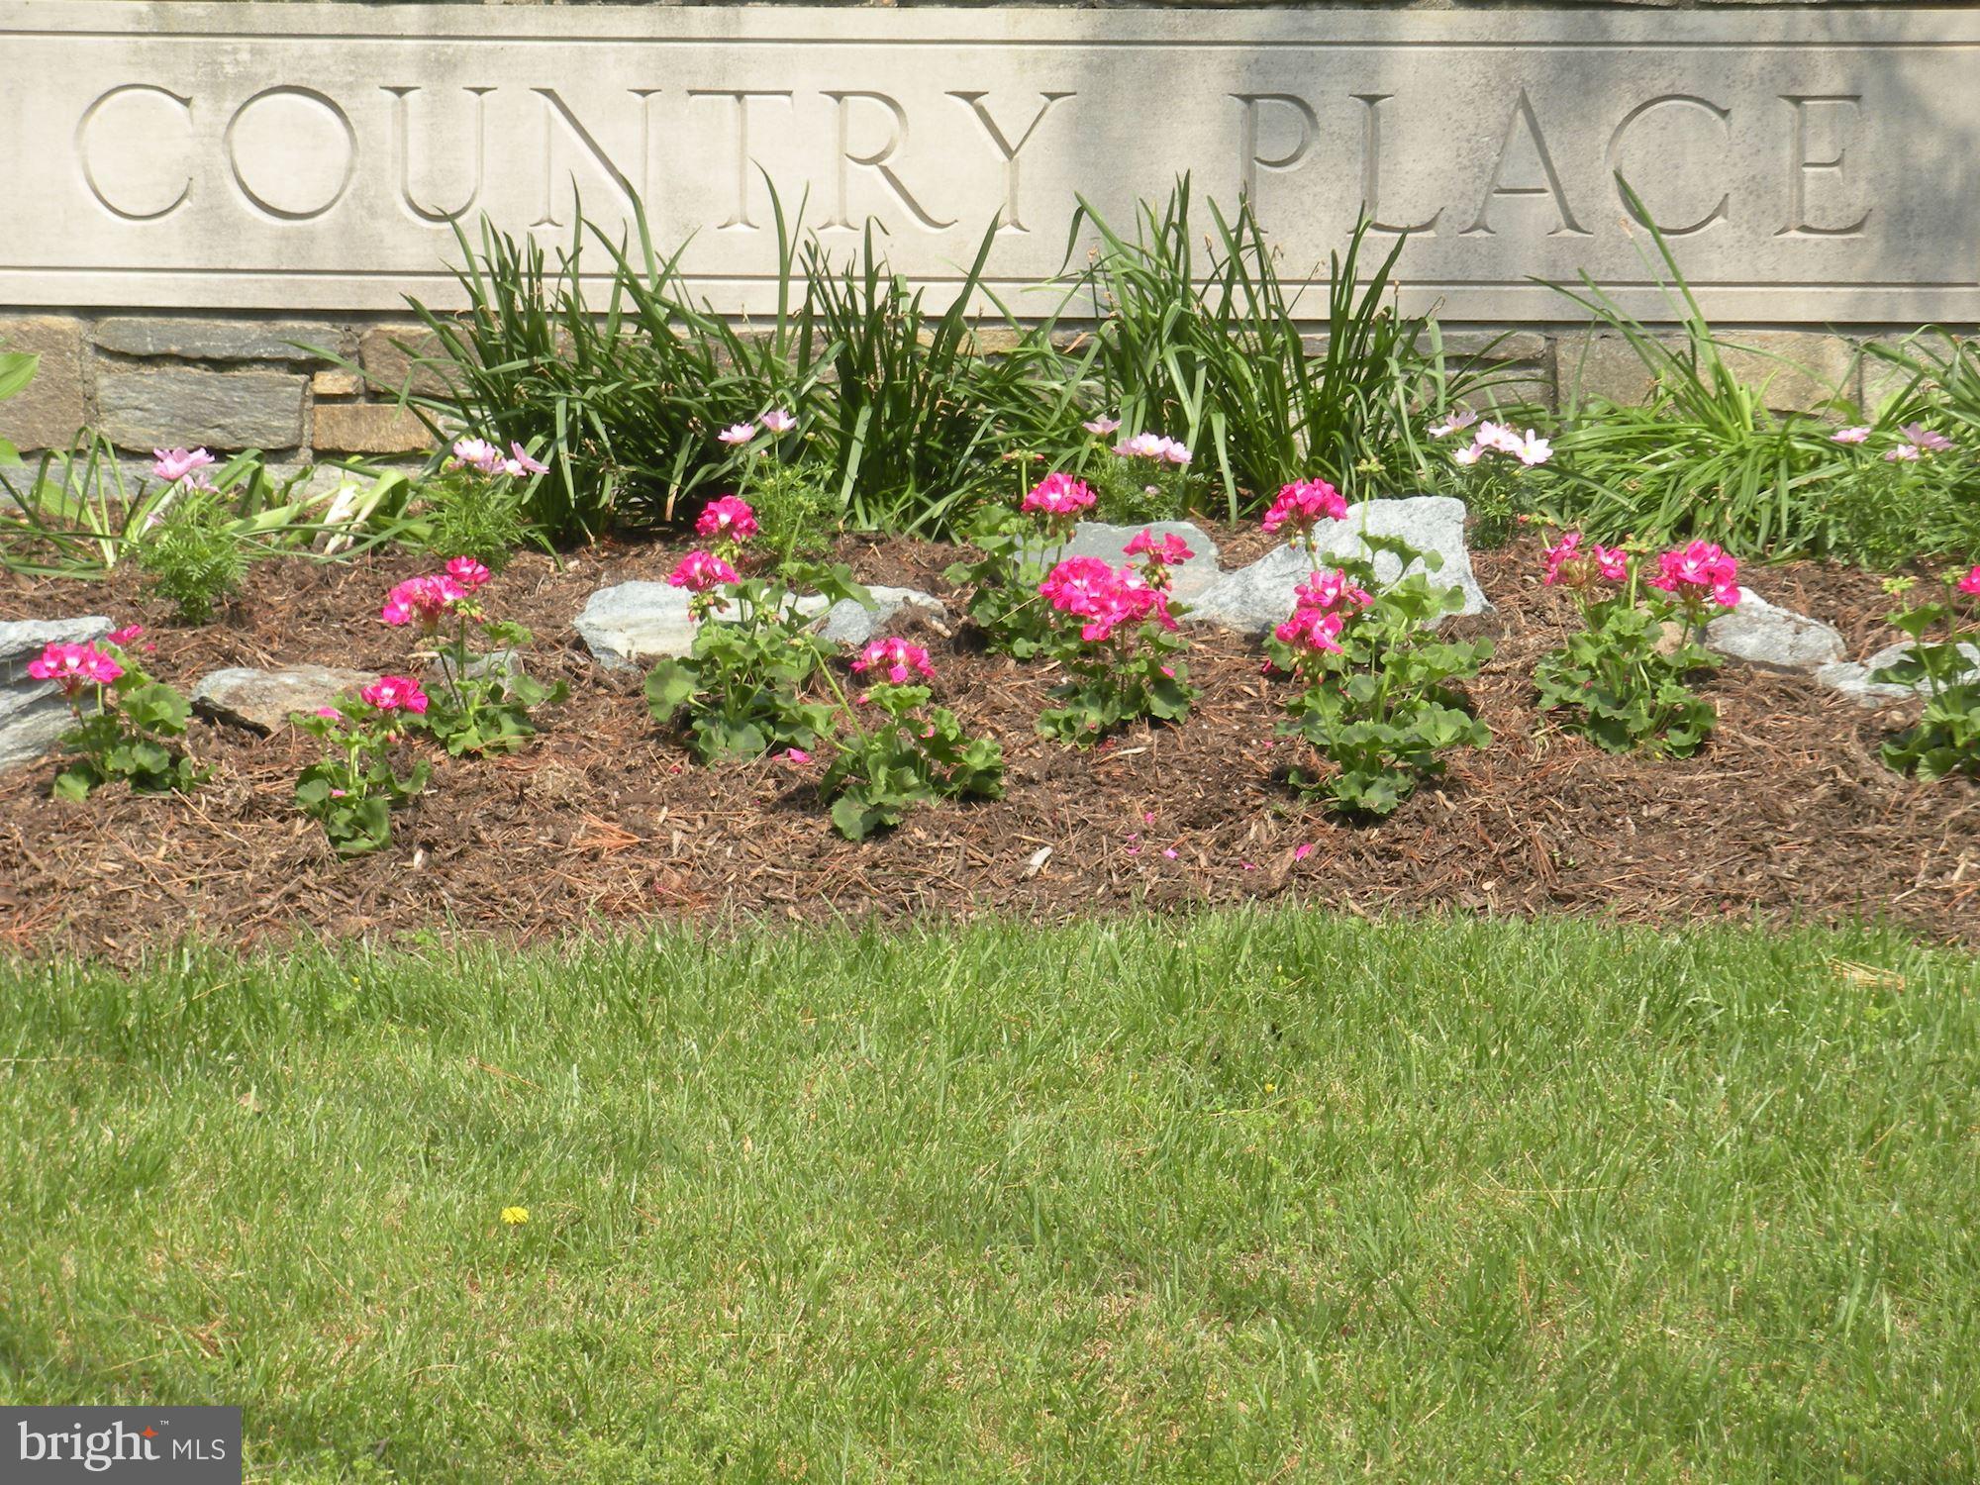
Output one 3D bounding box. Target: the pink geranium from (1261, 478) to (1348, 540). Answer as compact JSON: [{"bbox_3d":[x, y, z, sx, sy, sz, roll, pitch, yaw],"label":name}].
[{"bbox_3d":[0.402,-0.298,8.550,0.110,0.072,0.100,0,7,0],"label":"pink geranium"}]

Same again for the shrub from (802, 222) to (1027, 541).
[{"bbox_3d":[-0.098,-0.495,9.100,0.315,0.400,0.300,0,7,0],"label":"shrub"}]

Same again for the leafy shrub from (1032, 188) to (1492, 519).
[{"bbox_3d":[0.369,-0.529,9.100,0.620,0.420,0.430,0,7,0],"label":"leafy shrub"}]

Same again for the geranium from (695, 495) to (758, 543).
[{"bbox_3d":[-0.338,-0.287,8.600,0.082,0.056,0.080,0,7,0],"label":"geranium"}]

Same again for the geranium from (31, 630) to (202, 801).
[{"bbox_3d":[-1.103,-0.034,8.450,0.215,0.195,0.200,0,7,0],"label":"geranium"}]

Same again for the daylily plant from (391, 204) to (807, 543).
[{"bbox_3d":[-0.532,-0.503,9.100,0.560,0.430,0.420,0,7,0],"label":"daylily plant"}]

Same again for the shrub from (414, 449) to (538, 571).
[{"bbox_3d":[-0.686,-0.313,8.950,0.165,0.150,0.150,0,7,0],"label":"shrub"}]

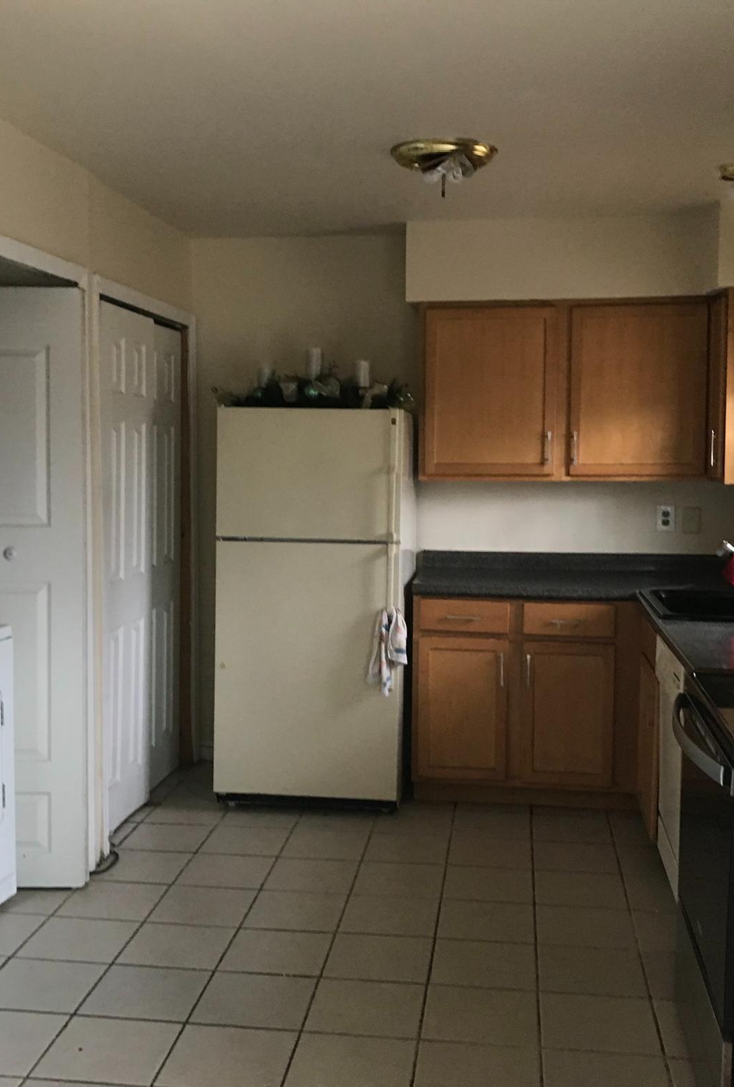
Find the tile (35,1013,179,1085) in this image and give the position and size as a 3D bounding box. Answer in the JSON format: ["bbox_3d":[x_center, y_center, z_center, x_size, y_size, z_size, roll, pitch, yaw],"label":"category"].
[{"bbox_3d":[-0.642,1.269,2.928,0.302,0.010,0.302,1,5,7],"label":"tile"}]

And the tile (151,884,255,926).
[{"bbox_3d":[-0.530,1.183,3.819,0.300,0.012,0.300,1,5,7],"label":"tile"}]

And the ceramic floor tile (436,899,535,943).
[{"bbox_3d":[0.381,1.202,3.724,0.302,0.010,0.302,1,5,7],"label":"ceramic floor tile"}]

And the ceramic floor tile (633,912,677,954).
[{"bbox_3d":[0.988,1.215,3.651,0.300,0.012,0.300,1,5,7],"label":"ceramic floor tile"}]

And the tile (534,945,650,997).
[{"bbox_3d":[0.644,1.231,3.370,0.300,0.012,0.300,1,5,7],"label":"tile"}]

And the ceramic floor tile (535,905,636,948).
[{"bbox_3d":[0.692,1.227,3.741,0.304,0.010,0.304,1,5,7],"label":"ceramic floor tile"}]

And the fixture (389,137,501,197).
[{"bbox_3d":[0.243,-1.173,3.681,0.334,0.166,0.334,1,5,7],"label":"fixture"}]

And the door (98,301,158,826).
[{"bbox_3d":[-0.963,0.096,4.672,0.035,2.021,0.651,1,5,7],"label":"door"}]

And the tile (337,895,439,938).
[{"bbox_3d":[0.077,1.200,3.763,0.300,0.012,0.300,1,5,7],"label":"tile"}]

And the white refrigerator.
[{"bbox_3d":[-0.199,0.254,5.017,0.749,1.640,0.720,1,5,7],"label":"white refrigerator"}]

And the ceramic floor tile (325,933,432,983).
[{"bbox_3d":[0.040,1.227,3.461,0.300,0.012,0.300,1,5,7],"label":"ceramic floor tile"}]

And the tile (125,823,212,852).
[{"bbox_3d":[-0.758,1.123,4.459,0.300,0.012,0.300,1,5,7],"label":"tile"}]

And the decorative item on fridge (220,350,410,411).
[{"bbox_3d":[-0.224,-0.693,4.945,0.847,0.259,0.270,1,5,7],"label":"decorative item on fridge"}]

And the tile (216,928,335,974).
[{"bbox_3d":[-0.264,1.222,3.498,0.300,0.012,0.300,1,5,7],"label":"tile"}]

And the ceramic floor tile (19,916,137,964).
[{"bbox_3d":[-0.871,1.209,3.570,0.302,0.010,0.302,1,5,7],"label":"ceramic floor tile"}]

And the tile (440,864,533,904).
[{"bbox_3d":[0.418,1.175,4.027,0.302,0.010,0.302,1,5,7],"label":"tile"}]

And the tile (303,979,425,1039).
[{"bbox_3d":[0.003,1.252,3.156,0.302,0.010,0.302,1,5,7],"label":"tile"}]

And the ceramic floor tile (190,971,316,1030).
[{"bbox_3d":[-0.302,1.243,3.179,0.300,0.012,0.300,1,5,7],"label":"ceramic floor tile"}]

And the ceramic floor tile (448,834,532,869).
[{"bbox_3d":[0.453,1.144,4.311,0.300,0.012,0.300,1,5,7],"label":"ceramic floor tile"}]

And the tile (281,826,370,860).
[{"bbox_3d":[-0.151,1.140,4.405,0.300,0.012,0.300,1,5,7],"label":"tile"}]

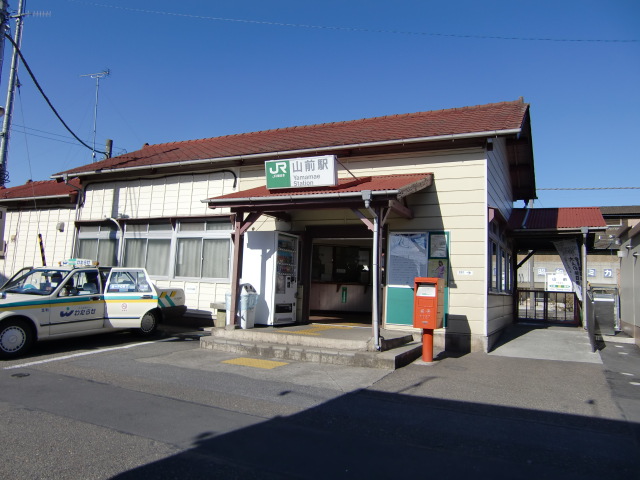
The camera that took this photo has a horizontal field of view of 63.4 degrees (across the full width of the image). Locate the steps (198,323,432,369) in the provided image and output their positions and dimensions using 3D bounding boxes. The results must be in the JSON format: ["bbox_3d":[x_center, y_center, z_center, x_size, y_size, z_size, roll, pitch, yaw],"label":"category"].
[{"bbox_3d":[0.019,1.772,9.207,3.450,0.340,2.400,0,-5,25],"label":"steps"}]

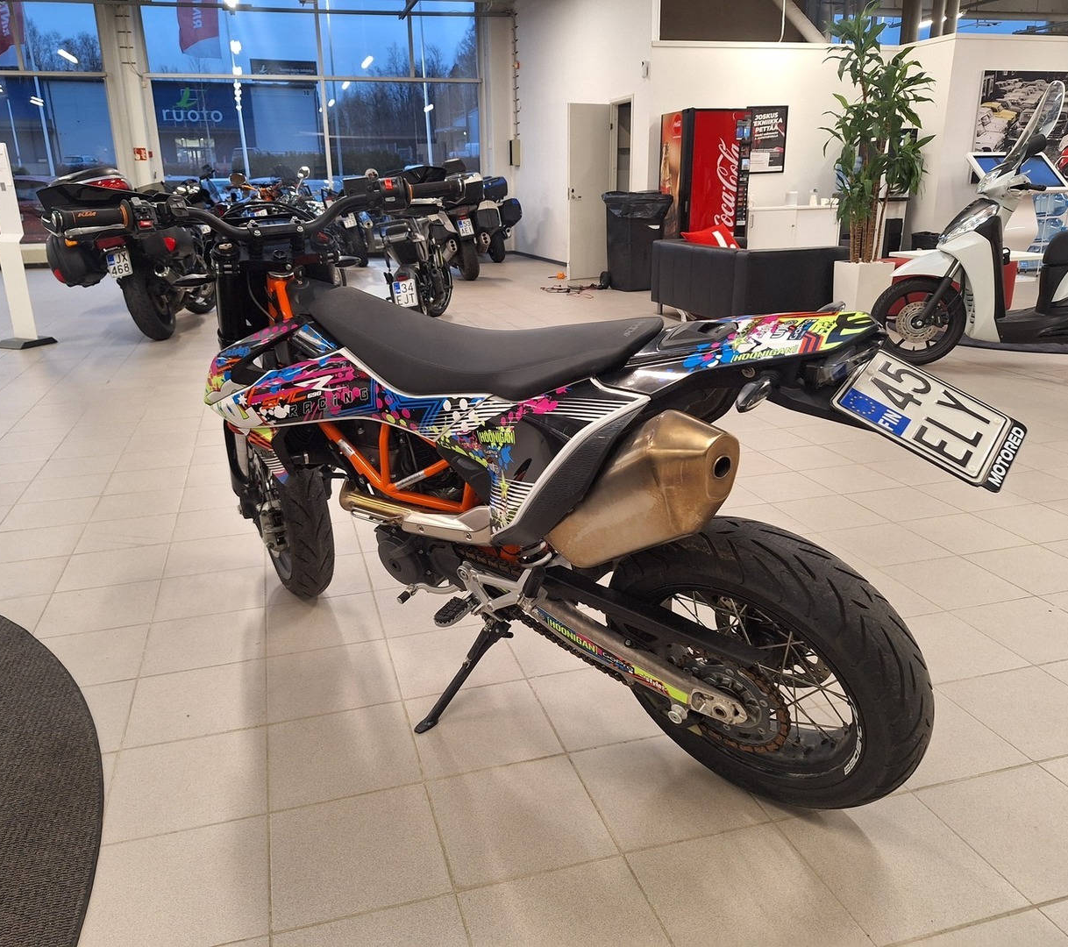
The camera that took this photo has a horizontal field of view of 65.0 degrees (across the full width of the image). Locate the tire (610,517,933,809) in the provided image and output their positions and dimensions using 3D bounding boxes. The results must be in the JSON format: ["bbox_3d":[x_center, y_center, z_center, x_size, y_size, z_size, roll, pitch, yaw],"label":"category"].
[{"bbox_3d":[0.407,0.352,1.551,0.620,0.620,0.162,14,42,37],"label":"tire"}]

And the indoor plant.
[{"bbox_3d":[2.479,-2.176,6.179,0.780,2.330,0.760,-6,19,-16],"label":"indoor plant"}]

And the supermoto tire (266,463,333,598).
[{"bbox_3d":[-0.691,0.057,2.340,0.120,0.600,0.600,-15,23,-25],"label":"supermoto tire"}]

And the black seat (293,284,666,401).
[{"bbox_3d":[-0.125,-0.251,1.540,0.810,0.170,0.250,14,42,37],"label":"black seat"}]

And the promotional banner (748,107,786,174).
[{"bbox_3d":[2.740,-3.926,9.890,0.540,0.730,0.025,-6,19,-16],"label":"promotional banner"}]

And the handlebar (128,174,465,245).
[{"bbox_3d":[-0.501,-0.552,1.717,0.750,0.140,0.200,-13,24,-21],"label":"handlebar"}]

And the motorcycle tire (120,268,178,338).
[{"bbox_3d":[-2.984,-1.344,6.517,0.180,0.632,0.632,-15,20,-4],"label":"motorcycle tire"}]

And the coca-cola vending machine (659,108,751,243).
[{"bbox_3d":[1.774,-2.839,8.935,0.650,1.850,0.800,-5,19,-14],"label":"coca-cola vending machine"}]

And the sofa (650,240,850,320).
[{"bbox_3d":[1.775,-1.628,7.200,0.920,0.670,1.600,-6,19,-16],"label":"sofa"}]

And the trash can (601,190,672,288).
[{"bbox_3d":[1.174,-2.671,9.652,0.570,1.070,0.660,-9,20,-23],"label":"trash can"}]

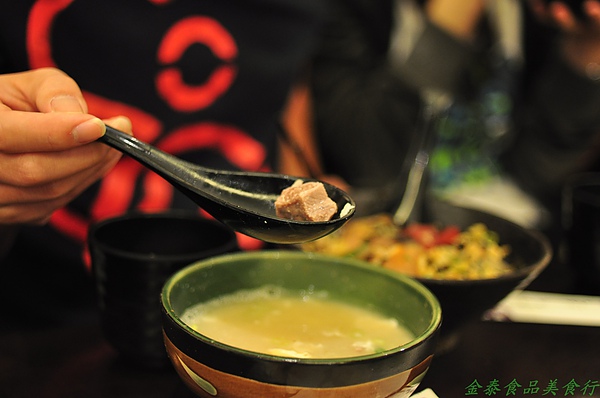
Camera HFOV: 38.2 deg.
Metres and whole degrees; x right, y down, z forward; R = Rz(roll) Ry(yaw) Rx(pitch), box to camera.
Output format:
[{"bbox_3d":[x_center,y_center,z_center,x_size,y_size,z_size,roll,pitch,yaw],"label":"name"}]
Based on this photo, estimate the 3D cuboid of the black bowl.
[{"bbox_3d":[0.074,0.055,0.595,0.182,0.068,0.182,3,16,-1],"label":"black bowl"}]

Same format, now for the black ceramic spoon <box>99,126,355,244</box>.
[{"bbox_3d":[-0.048,-0.012,0.402,0.153,0.045,0.046,11,26,16],"label":"black ceramic spoon"}]

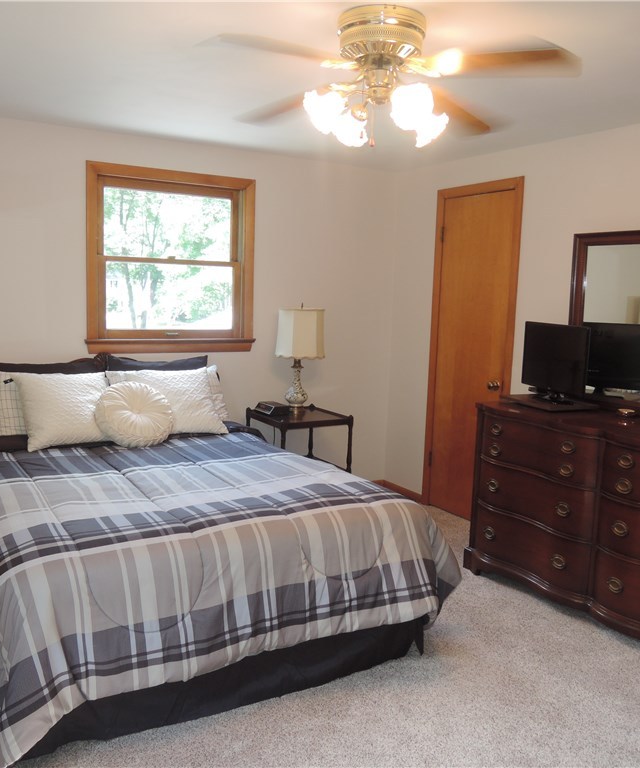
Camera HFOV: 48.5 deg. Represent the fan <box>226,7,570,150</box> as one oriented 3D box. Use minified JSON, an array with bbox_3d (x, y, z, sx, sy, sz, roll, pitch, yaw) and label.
[{"bbox_3d":[0.189,-0.940,2.230,1.260,0.370,1.260,9,10,42],"label":"fan"}]

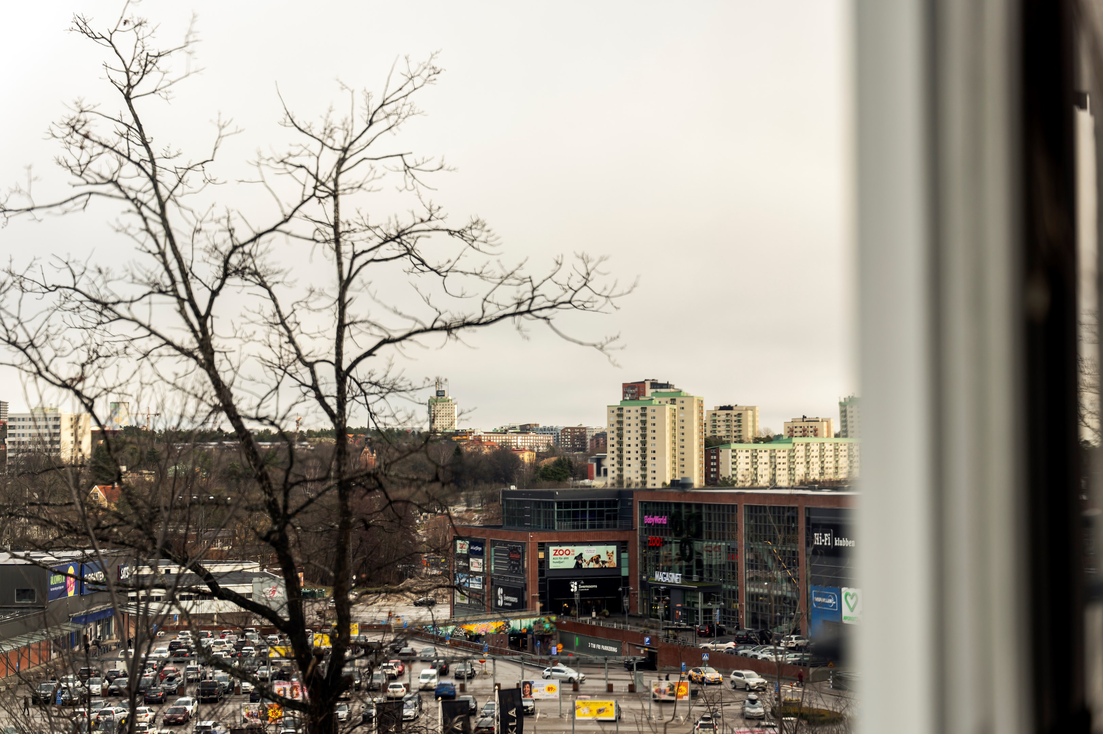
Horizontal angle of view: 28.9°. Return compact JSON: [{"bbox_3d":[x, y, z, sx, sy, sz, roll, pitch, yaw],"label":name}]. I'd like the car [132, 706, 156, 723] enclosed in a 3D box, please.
[{"bbox_3d":[-38.380,32.720,202.150,1.770,1.460,4.250,0,-2,-2],"label":"car"}]

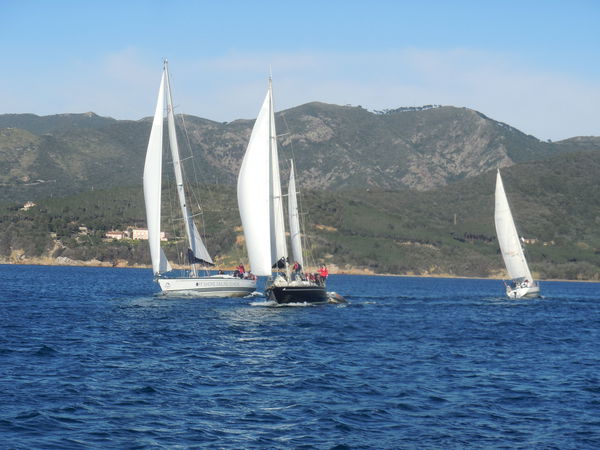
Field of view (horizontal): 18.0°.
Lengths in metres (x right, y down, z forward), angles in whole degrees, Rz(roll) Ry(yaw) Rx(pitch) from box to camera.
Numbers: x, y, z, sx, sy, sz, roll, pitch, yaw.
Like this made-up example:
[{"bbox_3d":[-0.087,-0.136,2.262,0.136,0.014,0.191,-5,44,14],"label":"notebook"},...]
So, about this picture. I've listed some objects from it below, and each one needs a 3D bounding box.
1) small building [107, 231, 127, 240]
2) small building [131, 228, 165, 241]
[{"bbox_3d":[-131.477,7.717,1350.000,13.500,6.300,8.500,1,-1,10],"label":"small building"},{"bbox_3d":[-108.254,6.931,1350.000,25.000,8.300,11.000,2,-1,-2],"label":"small building"}]

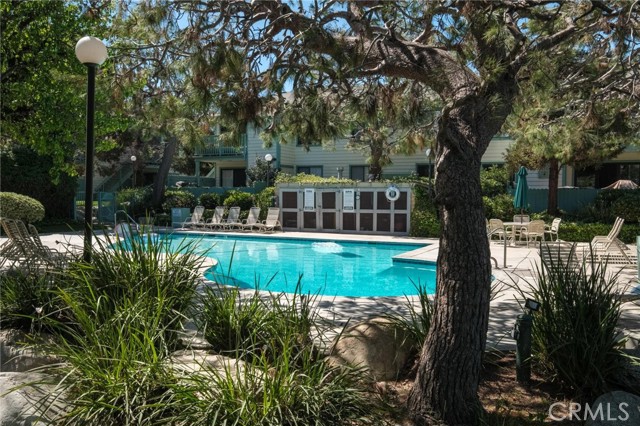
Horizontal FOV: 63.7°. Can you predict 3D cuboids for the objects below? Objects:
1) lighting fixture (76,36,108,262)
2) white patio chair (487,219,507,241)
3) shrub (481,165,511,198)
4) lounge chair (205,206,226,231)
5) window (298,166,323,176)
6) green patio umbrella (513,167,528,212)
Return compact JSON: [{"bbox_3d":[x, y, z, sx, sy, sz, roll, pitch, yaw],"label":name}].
[{"bbox_3d":[-2.745,-0.482,6.150,0.380,3.250,0.380,0,2,0],"label":"lighting fixture"},{"bbox_3d":[5.697,0.615,16.400,0.600,0.840,0.580,-2,3,-38],"label":"white patio chair"},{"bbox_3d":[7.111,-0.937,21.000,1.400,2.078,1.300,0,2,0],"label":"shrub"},{"bbox_3d":[-4.779,0.242,22.836,0.650,1.000,1.550,1,3,29],"label":"lounge chair"},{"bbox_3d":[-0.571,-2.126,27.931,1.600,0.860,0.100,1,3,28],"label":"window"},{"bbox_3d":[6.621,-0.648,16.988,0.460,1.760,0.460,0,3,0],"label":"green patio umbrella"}]

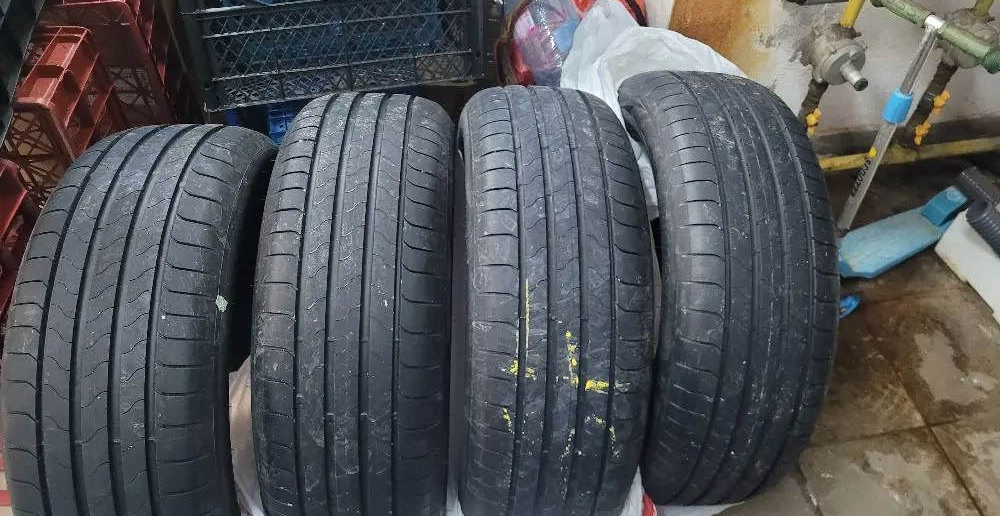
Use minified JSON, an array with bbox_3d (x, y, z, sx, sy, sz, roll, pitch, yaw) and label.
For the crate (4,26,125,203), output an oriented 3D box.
[{"bbox_3d":[-1.146,-0.327,1.769,0.380,0.305,0.273,-2,51,-3],"label":"crate"}]

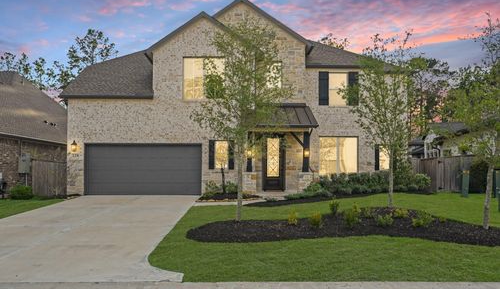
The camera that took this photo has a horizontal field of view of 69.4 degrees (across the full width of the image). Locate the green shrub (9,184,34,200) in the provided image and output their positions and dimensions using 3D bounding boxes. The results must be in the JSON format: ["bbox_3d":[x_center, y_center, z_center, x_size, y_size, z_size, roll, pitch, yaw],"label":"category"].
[{"bbox_3d":[-9.282,1.941,14.600,0.971,0.647,0.900,0,-1,-2],"label":"green shrub"}]

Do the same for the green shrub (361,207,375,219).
[{"bbox_3d":[3.157,1.827,9.700,0.376,0.322,0.360,0,-1,-2],"label":"green shrub"}]

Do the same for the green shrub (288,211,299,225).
[{"bbox_3d":[1.078,1.816,8.950,0.248,0.359,0.260,0,-1,-2],"label":"green shrub"}]

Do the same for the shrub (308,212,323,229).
[{"bbox_3d":[1.560,1.811,8.600,0.334,0.381,0.340,0,-1,-2],"label":"shrub"}]

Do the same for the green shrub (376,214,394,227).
[{"bbox_3d":[3.491,1.958,9.300,0.450,0.303,0.441,0,0,0],"label":"green shrub"}]

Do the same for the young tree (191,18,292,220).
[{"bbox_3d":[-0.235,-0.693,10.000,2.741,5.484,2.684,0,0,0],"label":"young tree"}]

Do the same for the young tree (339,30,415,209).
[{"bbox_3d":[4.168,-0.817,11.800,2.346,5.574,2.346,0,0,0],"label":"young tree"}]

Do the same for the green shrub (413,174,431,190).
[{"bbox_3d":[7.744,1.716,16.300,0.788,0.708,0.772,0,0,0],"label":"green shrub"}]

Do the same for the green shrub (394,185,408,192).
[{"bbox_3d":[6.589,1.914,15.700,0.591,0.341,0.591,0,0,0],"label":"green shrub"}]

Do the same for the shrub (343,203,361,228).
[{"bbox_3d":[2.573,1.800,9.150,0.443,0.646,0.433,0,0,0],"label":"shrub"}]

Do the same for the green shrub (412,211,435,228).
[{"bbox_3d":[4.157,1.791,8.650,0.527,0.419,0.480,0,-1,-2],"label":"green shrub"}]

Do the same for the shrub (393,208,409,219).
[{"bbox_3d":[4.023,1.848,9.650,0.428,0.275,0.410,0,-1,-2],"label":"shrub"}]

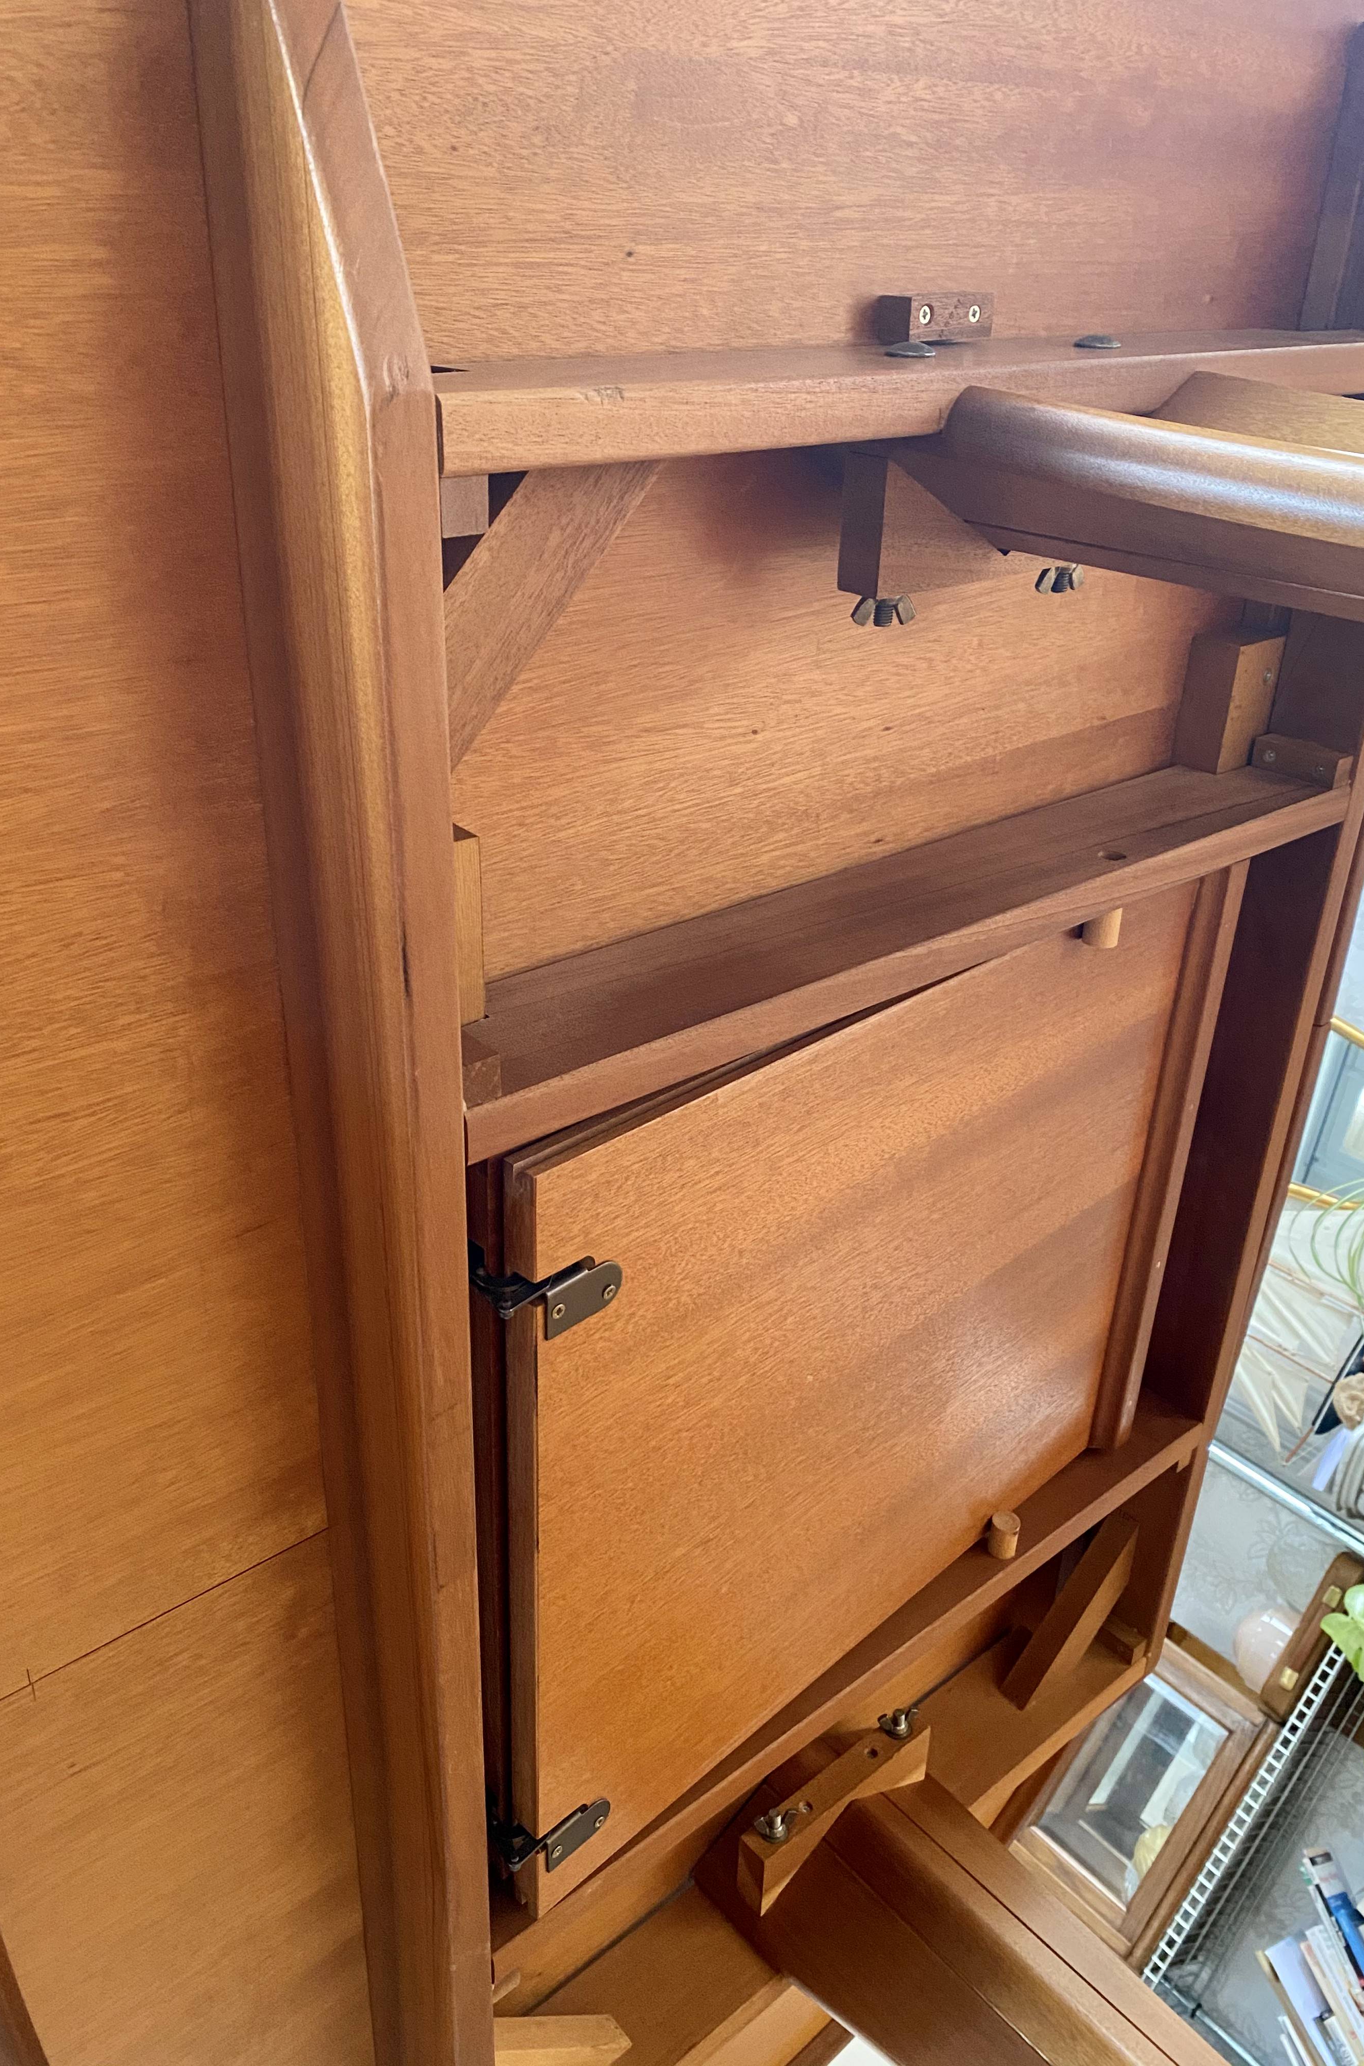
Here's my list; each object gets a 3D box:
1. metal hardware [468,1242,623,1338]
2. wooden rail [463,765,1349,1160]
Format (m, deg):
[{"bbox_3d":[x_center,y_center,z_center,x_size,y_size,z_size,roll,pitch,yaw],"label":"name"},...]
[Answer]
[{"bbox_3d":[-0.060,0.099,0.641,0.056,0.049,0.031,-20,-55,-36],"label":"metal hardware"},{"bbox_3d":[0.135,-0.066,0.783,0.632,0.083,0.023,-20,-55,-36],"label":"wooden rail"}]

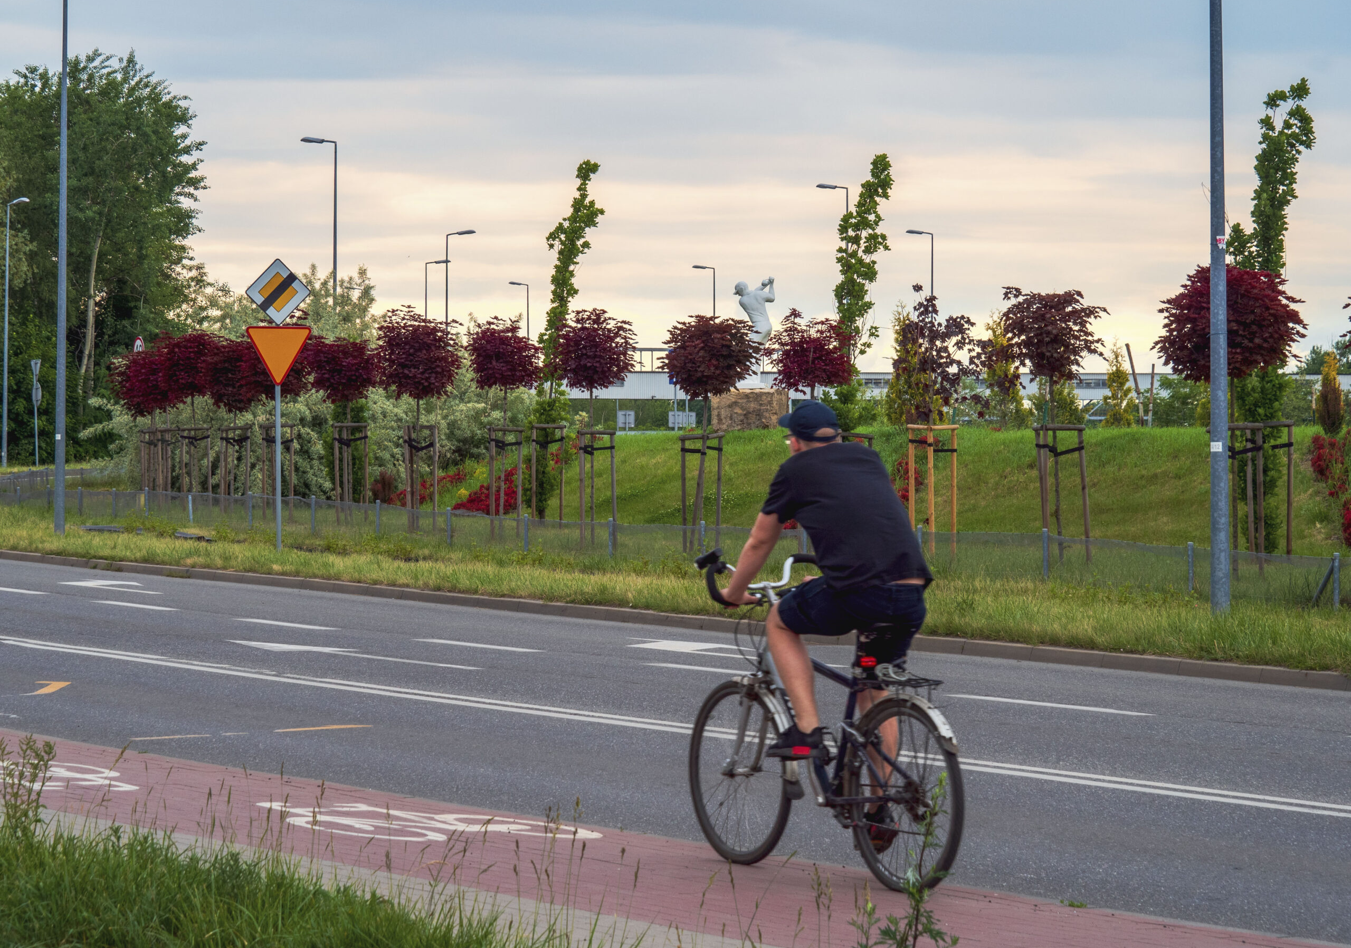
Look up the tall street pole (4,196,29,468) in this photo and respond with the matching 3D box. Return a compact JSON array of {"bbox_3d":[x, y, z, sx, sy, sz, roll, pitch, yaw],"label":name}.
[{"bbox_3d":[-24.158,-5.211,149.000,0.850,9.996,0.350,0,1,9],"label":"tall street pole"}]

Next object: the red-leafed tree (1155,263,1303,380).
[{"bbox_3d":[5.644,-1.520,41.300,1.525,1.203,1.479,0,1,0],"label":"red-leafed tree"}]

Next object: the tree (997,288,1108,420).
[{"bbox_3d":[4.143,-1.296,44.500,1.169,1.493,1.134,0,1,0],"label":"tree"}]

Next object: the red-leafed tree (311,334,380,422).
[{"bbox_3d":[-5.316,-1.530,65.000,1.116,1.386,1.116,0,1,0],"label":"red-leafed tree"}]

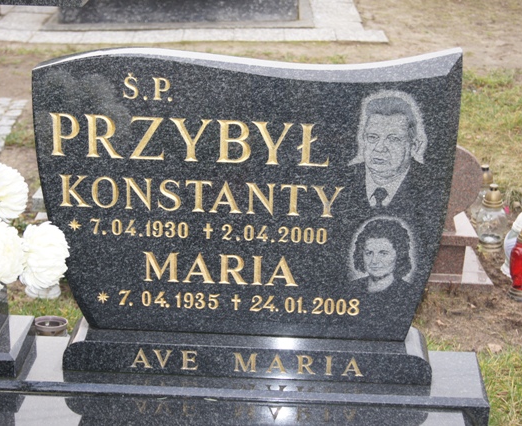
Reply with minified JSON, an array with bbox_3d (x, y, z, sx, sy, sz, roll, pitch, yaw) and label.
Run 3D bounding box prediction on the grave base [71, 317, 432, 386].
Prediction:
[{"bbox_3d":[-0.026,0.283,2.222,0.750,0.069,0.121,2,22,1],"label":"grave base"}]

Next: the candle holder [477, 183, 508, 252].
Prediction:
[{"bbox_3d":[0.795,0.013,3.654,0.104,0.230,0.104,2,22,1],"label":"candle holder"}]

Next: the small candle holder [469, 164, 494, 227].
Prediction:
[{"bbox_3d":[0.798,-0.059,3.833,0.089,0.226,0.089,2,22,1],"label":"small candle holder"}]

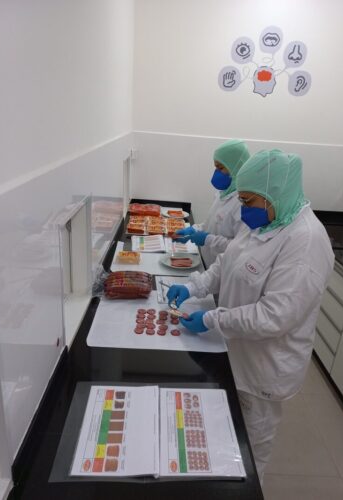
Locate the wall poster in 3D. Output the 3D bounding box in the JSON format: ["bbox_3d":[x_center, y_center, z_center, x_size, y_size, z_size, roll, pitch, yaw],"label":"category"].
[{"bbox_3d":[0.772,-1.508,2.902,0.755,0.510,0.010,3,20,-1],"label":"wall poster"}]

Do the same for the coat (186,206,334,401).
[{"bbox_3d":[0.379,0.194,1.532,0.500,0.820,0.520,-6,22,-25],"label":"coat"}]

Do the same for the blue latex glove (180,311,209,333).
[{"bbox_3d":[0.092,0.287,1.449,0.115,0.070,0.085,0,21,-11],"label":"blue latex glove"}]

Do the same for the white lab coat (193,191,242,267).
[{"bbox_3d":[0.362,-0.059,2.271,0.480,0.800,0.500,-3,21,-18],"label":"white lab coat"}]

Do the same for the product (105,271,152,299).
[{"bbox_3d":[-0.207,0.169,1.768,0.215,0.065,0.155,3,20,-1],"label":"product"}]

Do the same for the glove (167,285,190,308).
[{"bbox_3d":[0.030,0.200,1.572,0.110,0.080,0.085,-16,24,-9],"label":"glove"}]

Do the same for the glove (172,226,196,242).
[{"bbox_3d":[0.085,-0.102,2.369,0.150,0.080,0.090,-2,21,-15],"label":"glove"}]

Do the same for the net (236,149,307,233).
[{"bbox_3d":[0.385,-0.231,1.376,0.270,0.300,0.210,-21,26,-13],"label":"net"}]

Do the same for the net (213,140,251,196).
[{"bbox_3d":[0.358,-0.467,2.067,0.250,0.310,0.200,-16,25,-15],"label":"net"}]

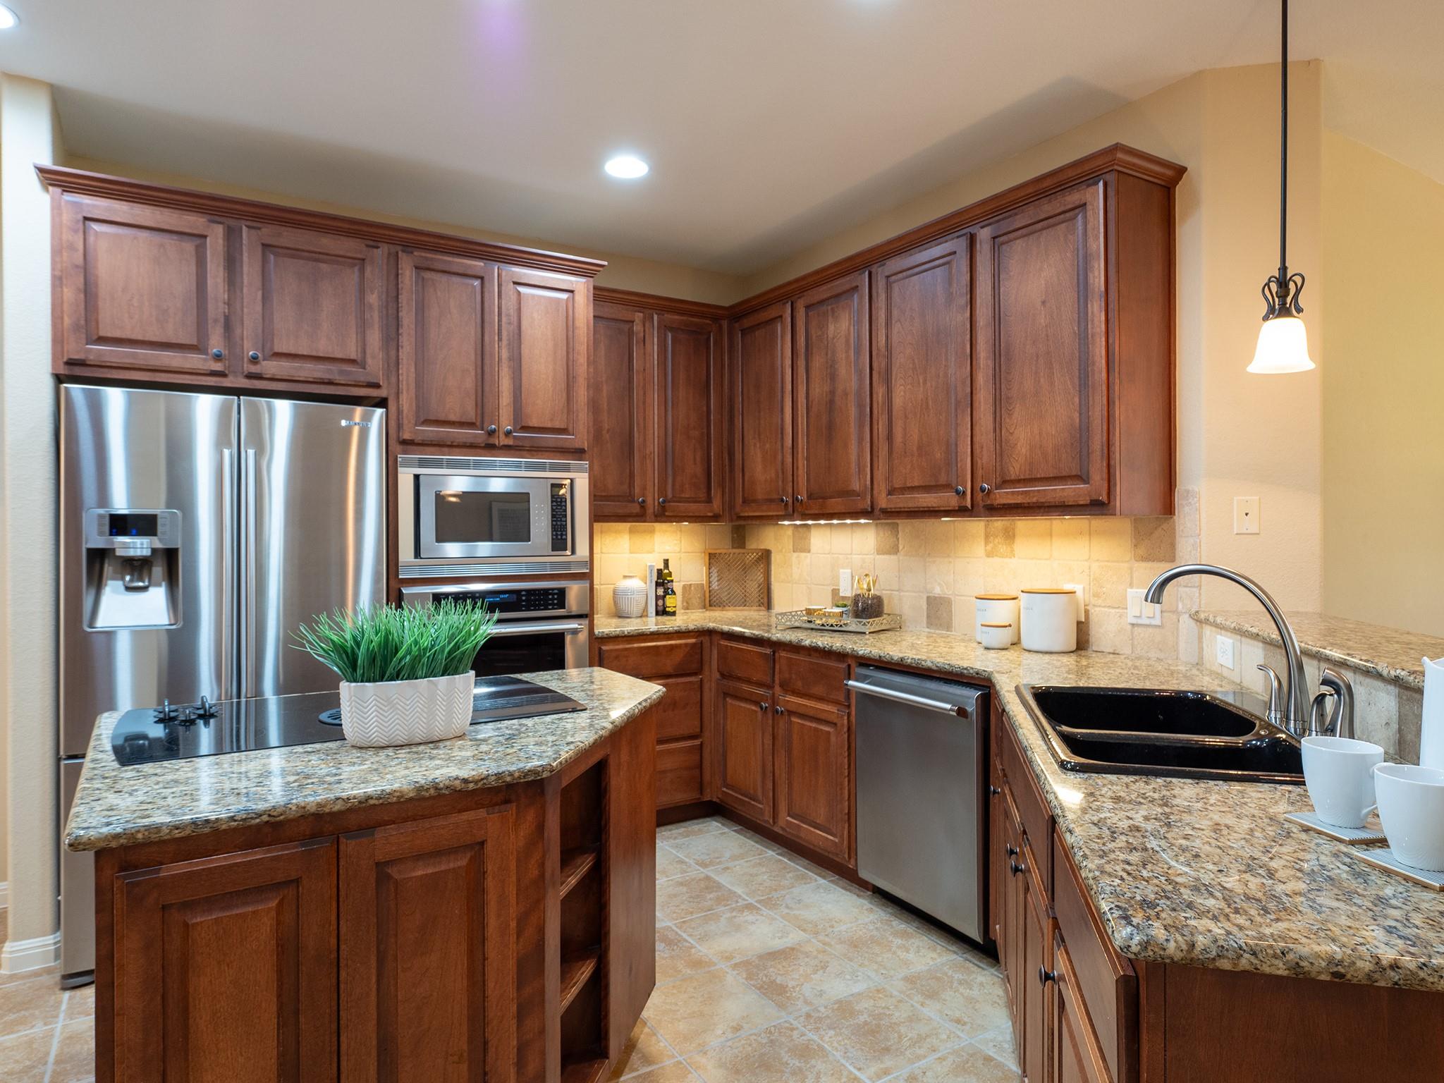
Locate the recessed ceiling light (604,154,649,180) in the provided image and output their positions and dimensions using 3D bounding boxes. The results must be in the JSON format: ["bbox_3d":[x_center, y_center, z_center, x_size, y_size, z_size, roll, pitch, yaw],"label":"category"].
[{"bbox_3d":[-0.373,-1.448,3.249,0.190,0.030,0.190,0,0,0],"label":"recessed ceiling light"}]

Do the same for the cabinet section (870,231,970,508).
[{"bbox_3d":[0.887,-0.605,3.252,0.340,0.990,0.507,-1,1,-33],"label":"cabinet section"}]

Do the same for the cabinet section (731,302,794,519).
[{"bbox_3d":[0.331,-0.610,4.110,0.340,0.990,0.511,-1,1,-33],"label":"cabinet section"}]

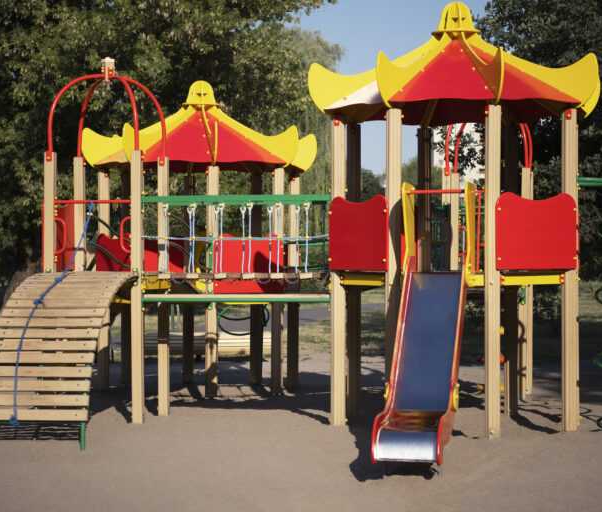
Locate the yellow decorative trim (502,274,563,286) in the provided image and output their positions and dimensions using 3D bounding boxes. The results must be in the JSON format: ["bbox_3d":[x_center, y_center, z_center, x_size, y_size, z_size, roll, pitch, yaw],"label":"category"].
[{"bbox_3d":[2.170,0.233,14.968,0.760,0.085,0.045,0,-1,-33],"label":"yellow decorative trim"}]

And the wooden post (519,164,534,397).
[{"bbox_3d":[2.689,0.338,19.198,0.110,2.750,0.110,0,-1,12],"label":"wooden post"}]

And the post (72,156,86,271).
[{"bbox_3d":[-2.213,0.296,15.972,0.108,2.563,0.108,0,0,11],"label":"post"}]

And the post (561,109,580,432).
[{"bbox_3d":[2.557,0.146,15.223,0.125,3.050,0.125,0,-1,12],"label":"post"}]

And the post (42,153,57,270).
[{"bbox_3d":[-2.375,0.293,15.120,0.108,2.563,0.108,0,0,11],"label":"post"}]

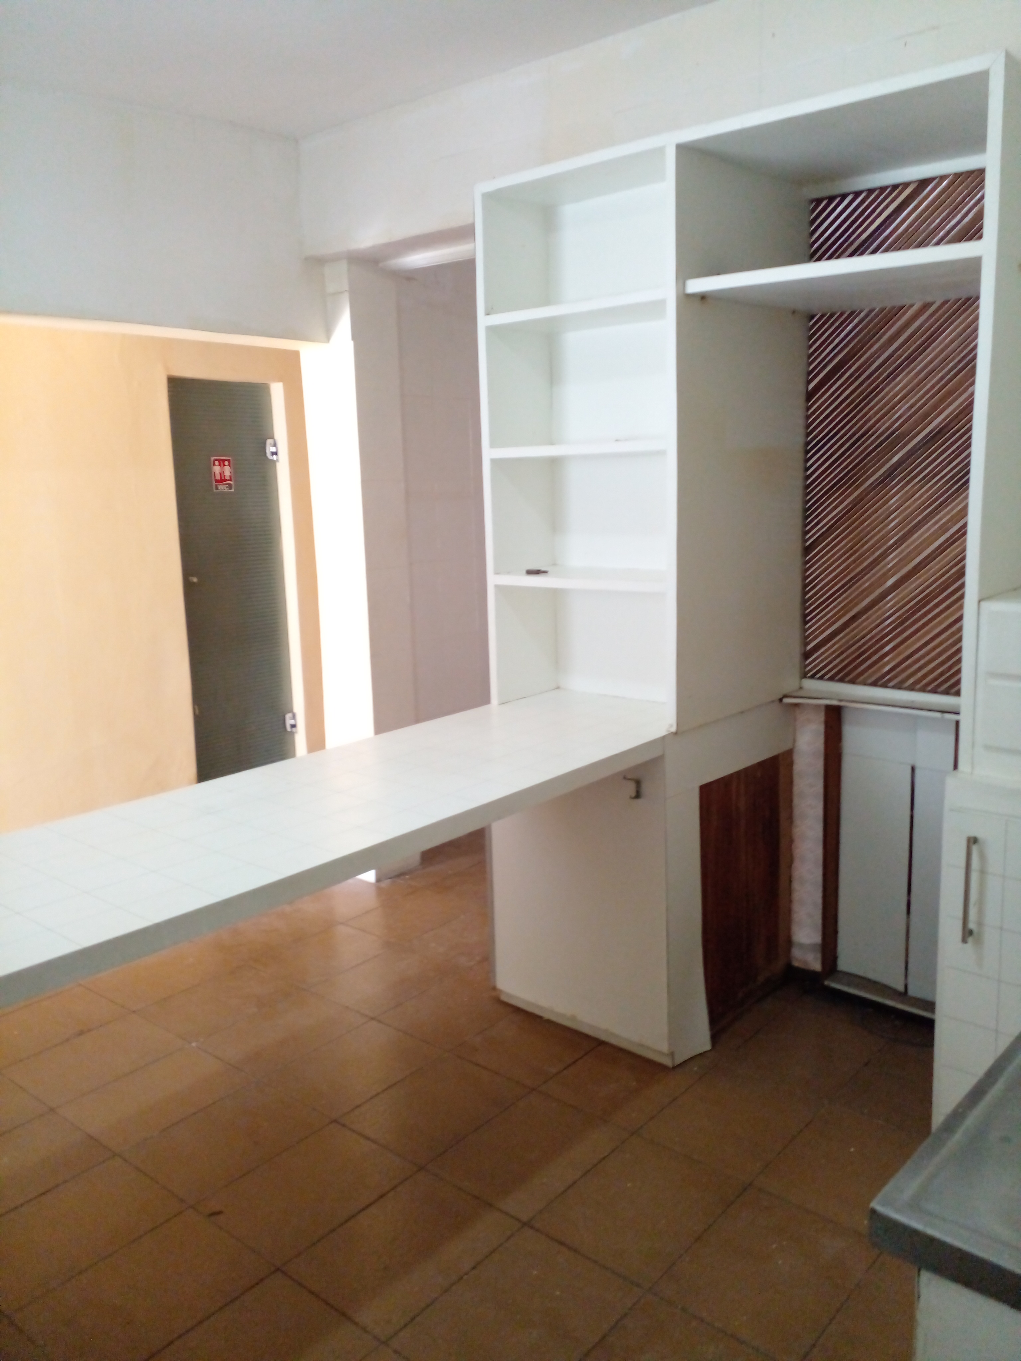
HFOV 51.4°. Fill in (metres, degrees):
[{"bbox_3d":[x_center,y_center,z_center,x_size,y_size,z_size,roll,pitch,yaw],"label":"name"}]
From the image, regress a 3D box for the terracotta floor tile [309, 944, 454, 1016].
[{"bbox_3d":[-0.386,0.945,3.330,0.298,0.010,0.399,7,13,40],"label":"terracotta floor tile"}]

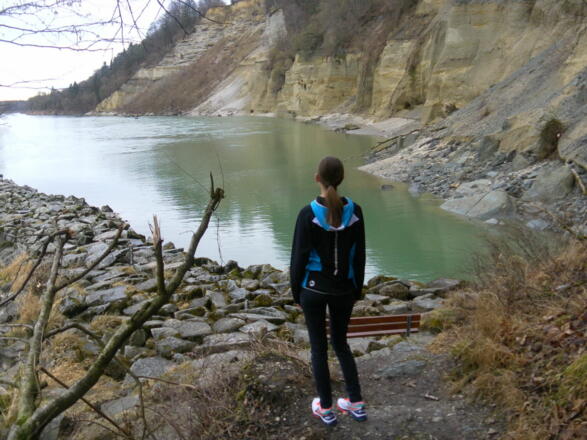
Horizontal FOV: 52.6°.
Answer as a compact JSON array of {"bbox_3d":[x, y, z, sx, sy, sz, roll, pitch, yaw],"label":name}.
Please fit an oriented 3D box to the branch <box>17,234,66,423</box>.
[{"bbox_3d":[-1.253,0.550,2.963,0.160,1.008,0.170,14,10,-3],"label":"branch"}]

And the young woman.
[{"bbox_3d":[0.215,0.452,3.654,0.460,1.670,0.300,-3,11,-17],"label":"young woman"}]

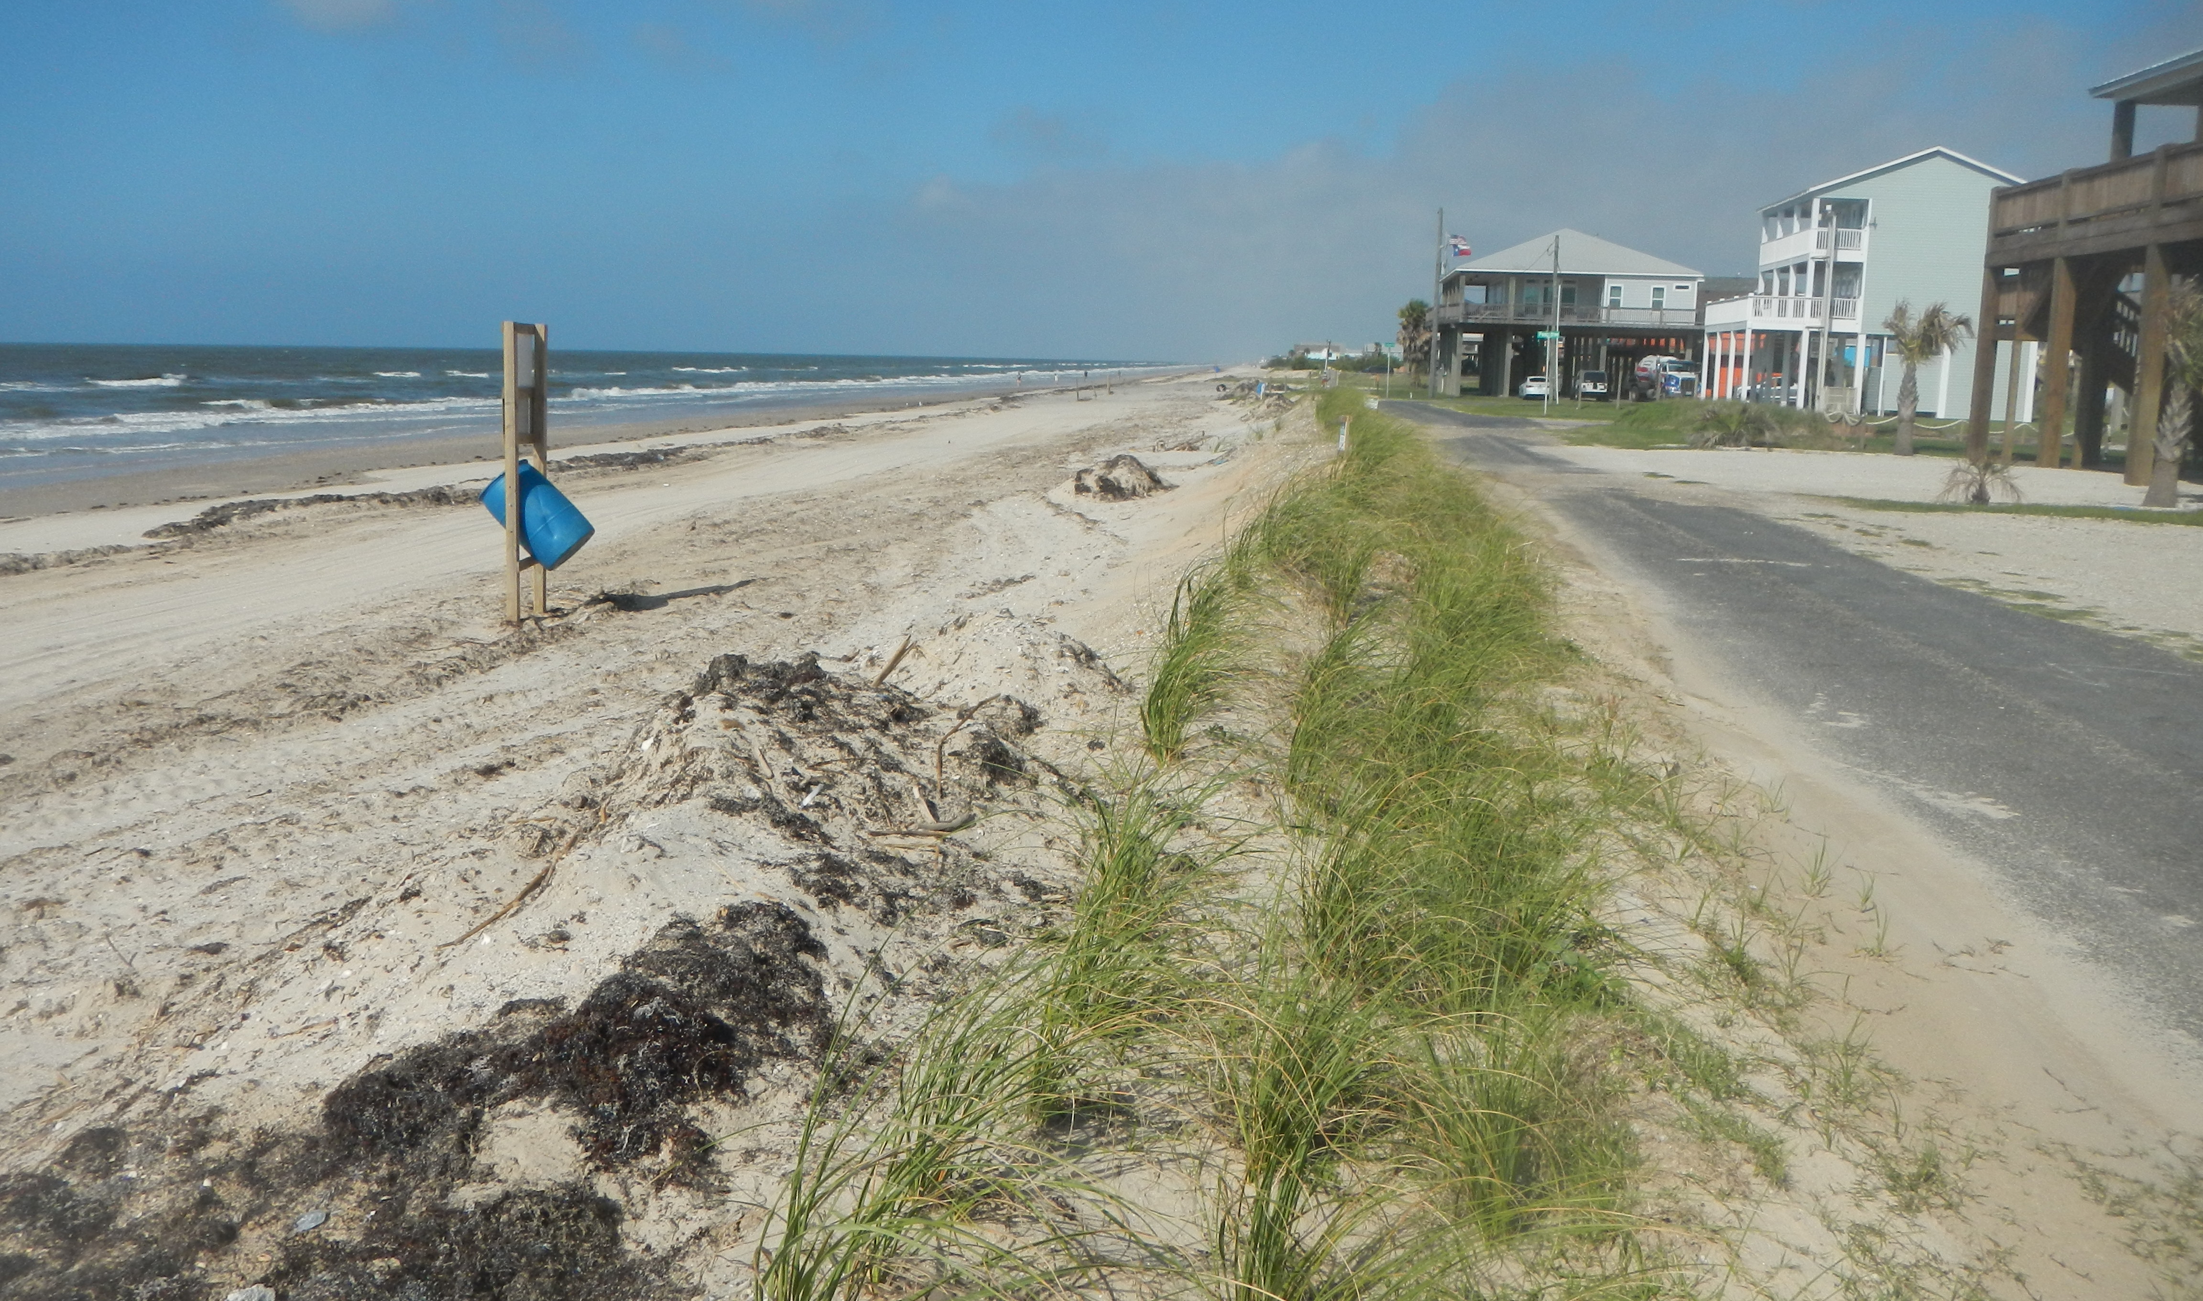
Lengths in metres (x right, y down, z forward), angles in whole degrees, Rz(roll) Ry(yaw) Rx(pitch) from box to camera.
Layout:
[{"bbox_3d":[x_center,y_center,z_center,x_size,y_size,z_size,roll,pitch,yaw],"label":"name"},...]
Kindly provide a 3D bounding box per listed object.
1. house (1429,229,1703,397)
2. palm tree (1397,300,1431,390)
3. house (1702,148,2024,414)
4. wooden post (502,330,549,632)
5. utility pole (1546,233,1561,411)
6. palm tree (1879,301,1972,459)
[{"bbox_3d":[29.131,-21.314,112.751,14.800,10.400,13.000,2,9,5],"label":"house"},{"bbox_3d":[21.972,-21.308,125.000,2.400,6.400,2.400,2,9,5],"label":"palm tree"},{"bbox_3d":[34.086,-16.165,78.515,12.300,11.200,10.300,3,9,9],"label":"house"},{"bbox_3d":[-5.259,-1.613,16.111,0.150,2.670,0.750,2,9,4],"label":"wooden post"},{"bbox_3d":[23.097,-16.831,91.000,0.300,8.900,0.300,2,9,7],"label":"utility pole"},{"bbox_3d":[16.672,-5.511,36.000,1.850,3.150,1.850,3,9,10],"label":"palm tree"}]

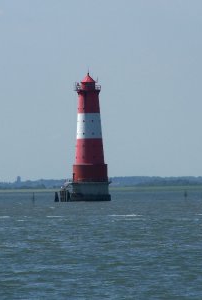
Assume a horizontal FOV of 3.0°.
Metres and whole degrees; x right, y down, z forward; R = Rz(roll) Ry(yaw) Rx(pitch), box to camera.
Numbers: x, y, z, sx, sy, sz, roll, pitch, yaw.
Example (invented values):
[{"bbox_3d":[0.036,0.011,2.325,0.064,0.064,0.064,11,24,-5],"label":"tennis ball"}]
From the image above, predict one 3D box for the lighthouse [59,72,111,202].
[{"bbox_3d":[-3.840,-3.620,1077.000,13.600,35.600,12.000,-1,-1,0],"label":"lighthouse"}]

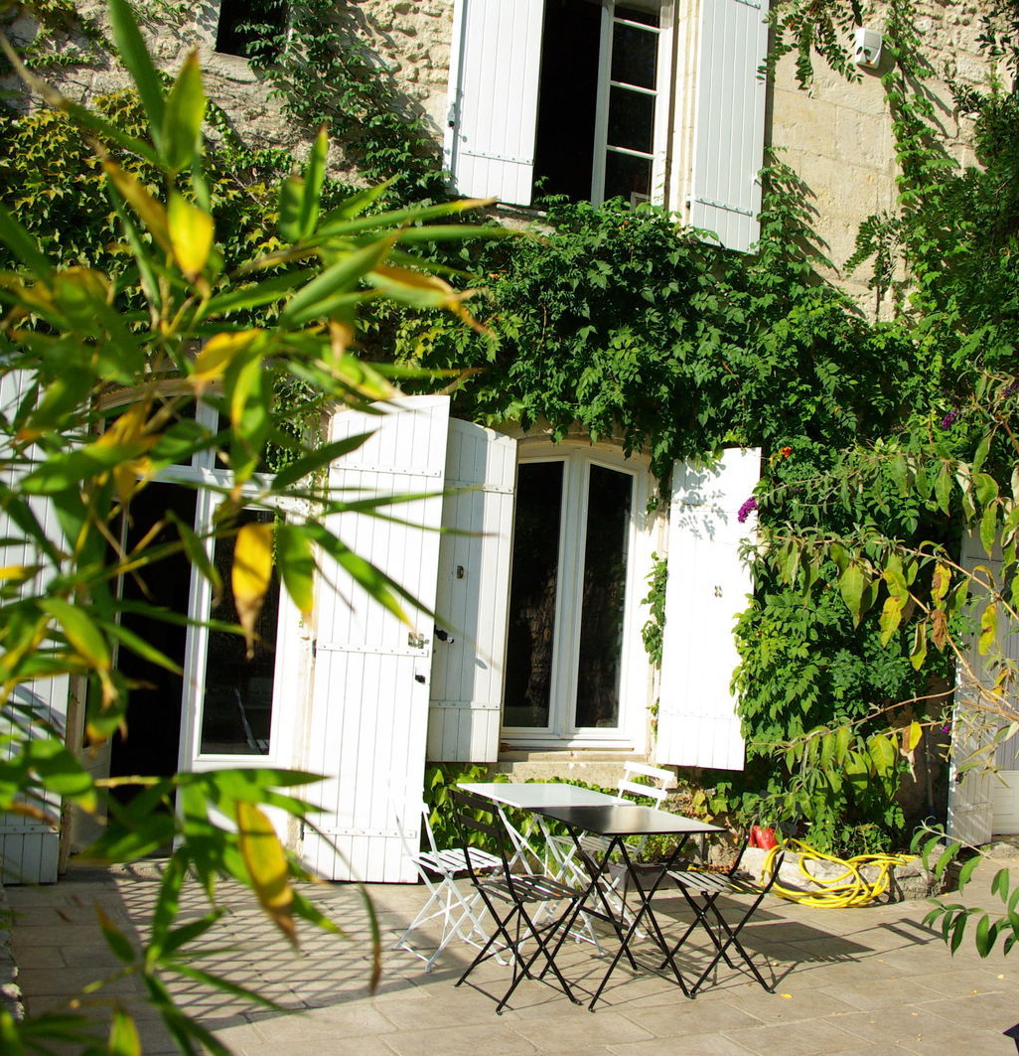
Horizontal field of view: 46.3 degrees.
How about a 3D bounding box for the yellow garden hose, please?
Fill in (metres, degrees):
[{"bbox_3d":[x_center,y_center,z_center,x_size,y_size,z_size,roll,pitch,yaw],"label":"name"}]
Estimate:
[{"bbox_3d":[1.917,2.007,6.925,0.900,0.270,0.520,4,-3,-5],"label":"yellow garden hose"}]

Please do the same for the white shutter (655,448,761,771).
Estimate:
[{"bbox_3d":[1.226,0.477,7.315,0.530,1.950,0.040,3,-3,8],"label":"white shutter"}]

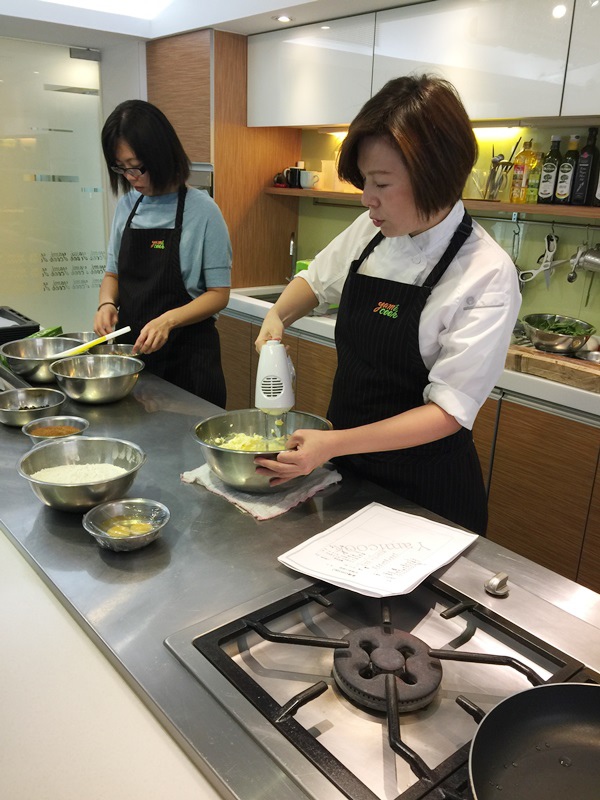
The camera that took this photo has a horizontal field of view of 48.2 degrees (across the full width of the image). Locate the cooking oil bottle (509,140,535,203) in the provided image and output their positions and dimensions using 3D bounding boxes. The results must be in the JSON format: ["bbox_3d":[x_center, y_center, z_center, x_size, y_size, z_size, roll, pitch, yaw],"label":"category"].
[{"bbox_3d":[0.868,-0.880,2.598,0.078,0.224,0.072,19,25,41],"label":"cooking oil bottle"}]

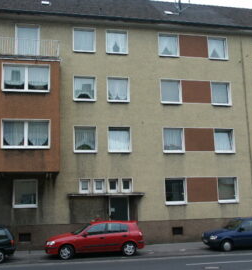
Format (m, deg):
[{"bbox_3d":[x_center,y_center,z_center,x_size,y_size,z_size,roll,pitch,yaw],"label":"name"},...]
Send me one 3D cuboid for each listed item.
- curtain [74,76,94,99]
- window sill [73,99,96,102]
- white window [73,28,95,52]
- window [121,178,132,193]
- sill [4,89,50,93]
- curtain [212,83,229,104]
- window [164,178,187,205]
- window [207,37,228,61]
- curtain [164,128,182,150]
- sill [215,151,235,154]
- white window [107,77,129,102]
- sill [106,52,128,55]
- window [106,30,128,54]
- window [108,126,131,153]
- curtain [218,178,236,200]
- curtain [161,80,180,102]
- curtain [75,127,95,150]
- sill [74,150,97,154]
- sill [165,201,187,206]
[{"bbox_3d":[-2.222,-2.542,20.603,1.055,1.197,0.100,1,-10,-12],"label":"curtain"},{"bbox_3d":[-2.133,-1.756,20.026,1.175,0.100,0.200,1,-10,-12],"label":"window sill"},{"bbox_3d":[-2.212,-5.058,20.548,1.191,1.374,0.170,1,-10,-12],"label":"white window"},{"bbox_3d":[0.086,2.596,19.659,0.565,0.768,0.160,1,-10,-12],"label":"window"},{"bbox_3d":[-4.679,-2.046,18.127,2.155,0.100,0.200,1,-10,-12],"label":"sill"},{"bbox_3d":[5.377,-2.386,21.909,1.033,1.256,0.100,1,-10,-12],"label":"curtain"},{"bbox_3d":[2.711,3.022,20.868,1.218,1.407,0.150,1,-10,-12],"label":"window"},{"bbox_3d":[5.340,-4.986,22.190,1.228,1.380,0.180,1,-10,-12],"label":"window"},{"bbox_3d":[2.571,0.261,20.777,1.002,1.158,0.100,1,-10,-12],"label":"curtain"},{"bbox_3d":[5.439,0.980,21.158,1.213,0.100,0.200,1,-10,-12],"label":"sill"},{"bbox_3d":[-0.386,-2.361,20.326,1.173,1.343,0.180,1,-10,-13],"label":"white window"},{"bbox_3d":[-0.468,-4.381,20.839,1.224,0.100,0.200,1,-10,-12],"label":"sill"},{"bbox_3d":[-0.469,-5.134,21.302,1.239,1.401,0.140,1,-10,-12],"label":"window"},{"bbox_3d":[-0.314,0.275,19.990,1.212,1.377,0.160,1,-10,-12],"label":"window"},{"bbox_3d":[5.479,2.918,20.856,1.023,1.170,0.100,1,-10,-12],"label":"curtain"},{"bbox_3d":[2.486,-2.329,21.069,1.176,1.353,0.160,1,-10,-12],"label":"curtain"},{"bbox_3d":[-2.155,0.177,20.140,1.045,1.237,0.100,1,-10,-12],"label":"curtain"},{"bbox_3d":[-2.084,0.907,19.819,1.135,0.141,0.200,1,-10,-12],"label":"sill"},{"bbox_3d":[2.635,3.605,20.364,1.205,0.181,0.200,1,-10,-12],"label":"sill"}]

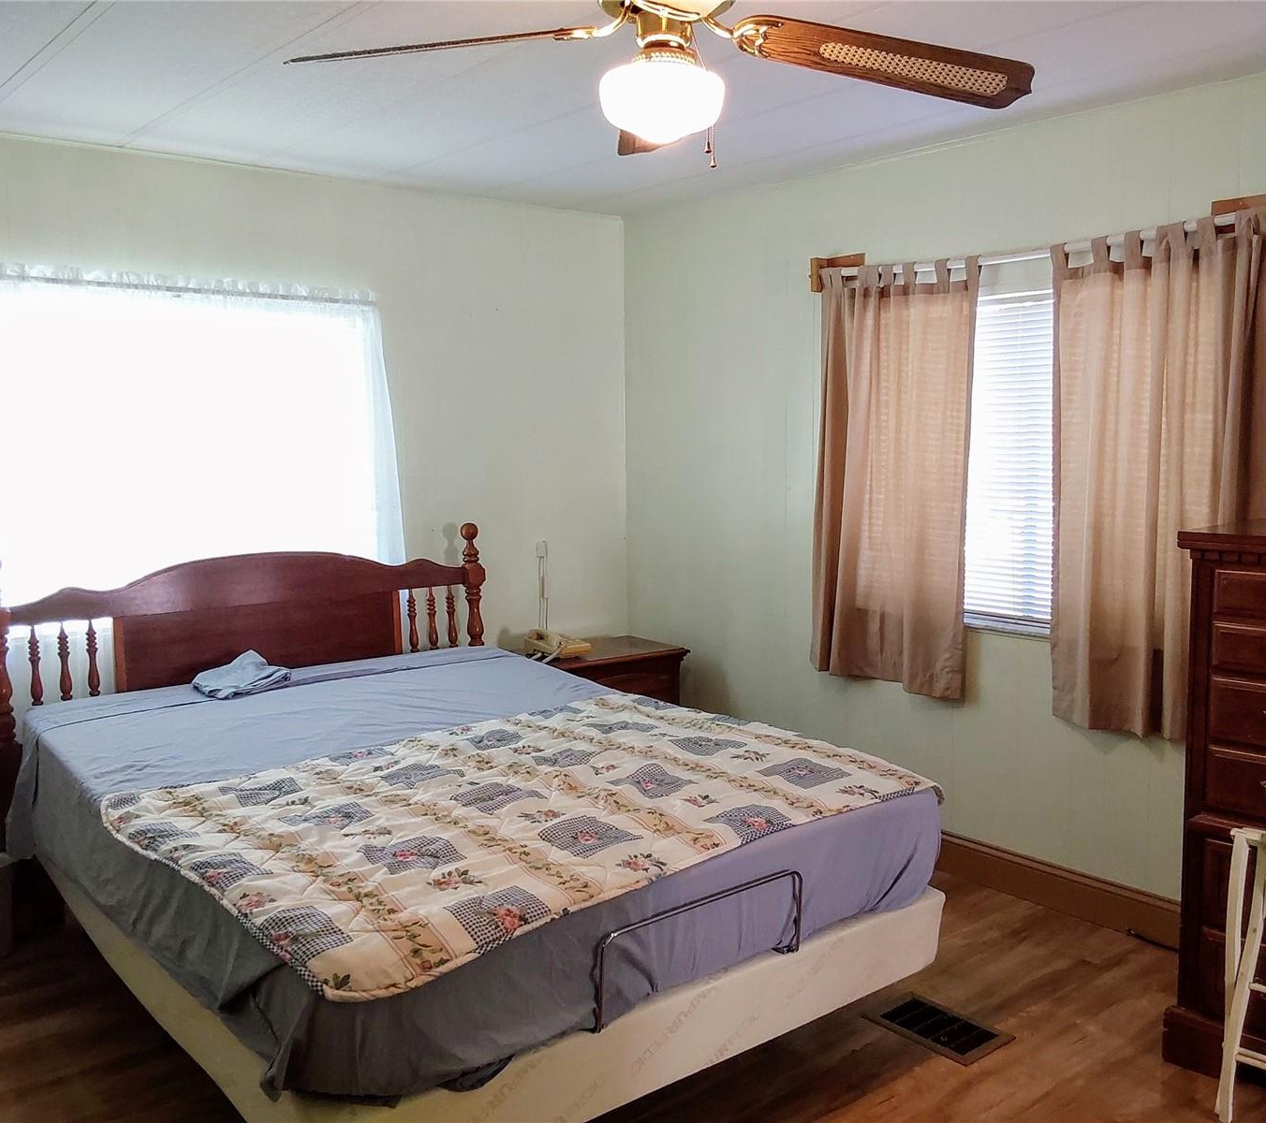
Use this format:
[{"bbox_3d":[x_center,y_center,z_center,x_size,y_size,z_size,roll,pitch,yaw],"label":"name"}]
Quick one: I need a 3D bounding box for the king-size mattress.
[{"bbox_3d":[-0.485,0.628,3.159,1.599,0.278,1.966,-6,8,-38],"label":"king-size mattress"}]

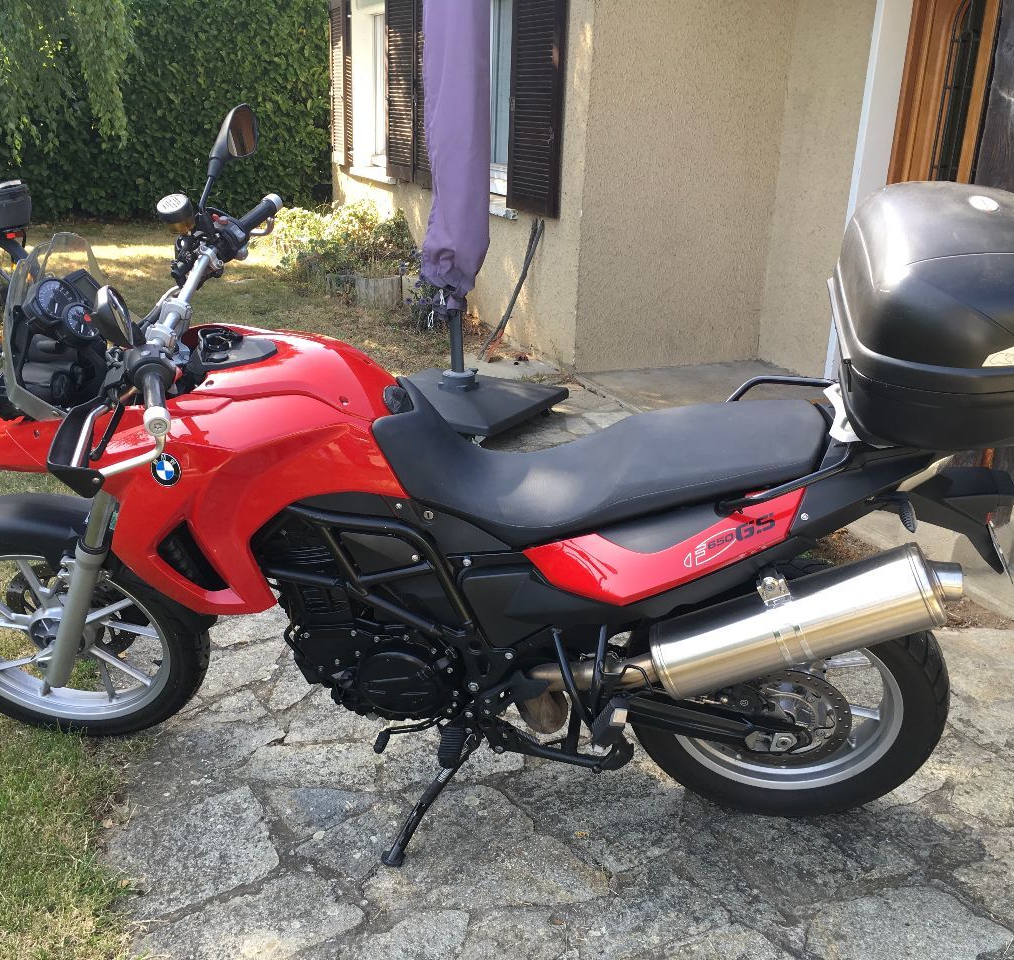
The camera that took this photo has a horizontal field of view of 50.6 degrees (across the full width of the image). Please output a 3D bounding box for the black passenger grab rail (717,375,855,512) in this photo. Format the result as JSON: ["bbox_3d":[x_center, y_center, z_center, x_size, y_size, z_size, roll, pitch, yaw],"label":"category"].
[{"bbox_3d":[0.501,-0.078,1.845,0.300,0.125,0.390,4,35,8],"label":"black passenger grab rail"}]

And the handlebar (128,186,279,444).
[{"bbox_3d":[-0.546,-0.306,1.873,0.200,0.180,0.800,1,35,3],"label":"handlebar"}]

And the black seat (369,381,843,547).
[{"bbox_3d":[0.171,-0.058,1.919,0.780,0.250,0.270,4,35,8],"label":"black seat"}]

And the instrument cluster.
[{"bbox_3d":[-0.788,-0.300,1.921,0.080,0.140,0.185,-31,24,28],"label":"instrument cluster"}]

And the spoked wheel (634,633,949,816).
[{"bbox_3d":[0.564,0.442,2.202,0.656,0.656,0.145,4,35,8],"label":"spoked wheel"}]

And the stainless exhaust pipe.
[{"bbox_3d":[0.393,0.283,1.926,0.820,0.155,0.150,-19,28,26],"label":"stainless exhaust pipe"}]

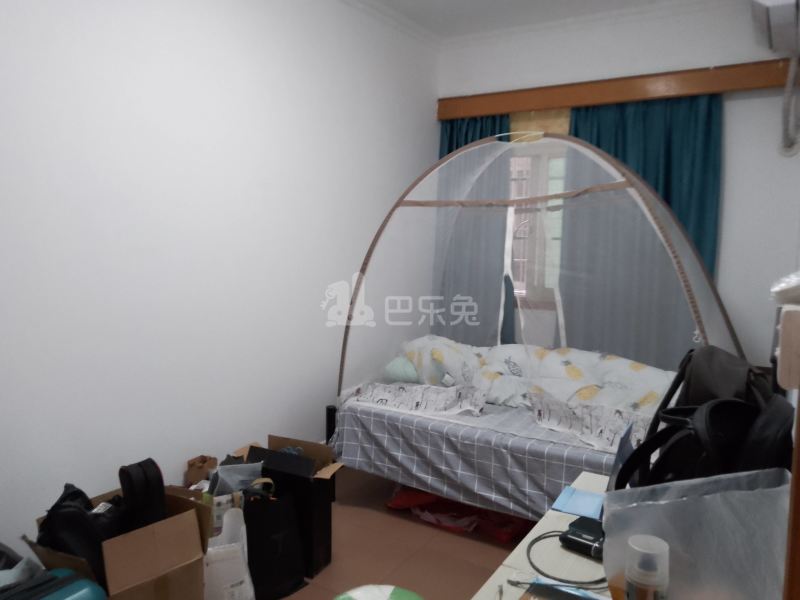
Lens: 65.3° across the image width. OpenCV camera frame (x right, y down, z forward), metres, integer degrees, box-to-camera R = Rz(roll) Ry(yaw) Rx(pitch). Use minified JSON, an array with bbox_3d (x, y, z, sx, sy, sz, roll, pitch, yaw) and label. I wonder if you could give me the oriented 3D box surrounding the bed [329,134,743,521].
[{"bbox_3d":[0.790,0.140,3.438,2.080,2.000,1.160,6,8,34],"label":"bed"}]

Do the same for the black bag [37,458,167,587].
[{"bbox_3d":[-0.968,0.799,2.048,0.250,0.360,0.370,7,11,43],"label":"black bag"}]

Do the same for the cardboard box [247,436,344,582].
[{"bbox_3d":[-0.473,0.936,2.822,0.390,0.500,0.170,4,9,31],"label":"cardboard box"}]

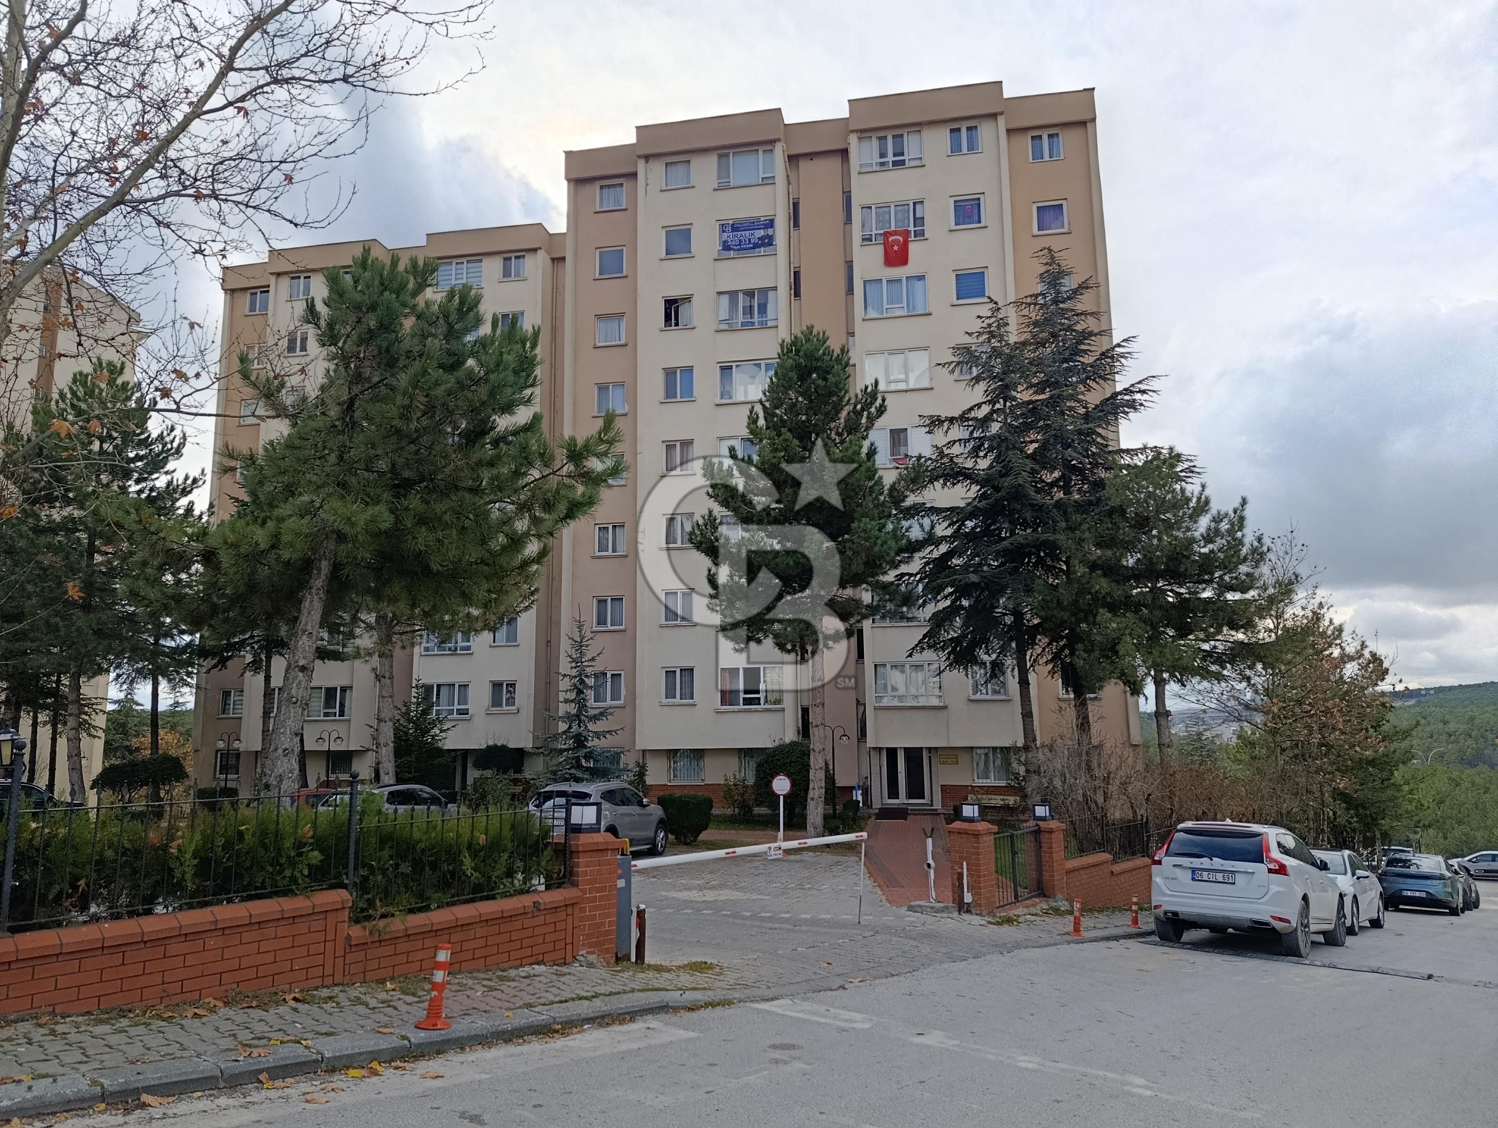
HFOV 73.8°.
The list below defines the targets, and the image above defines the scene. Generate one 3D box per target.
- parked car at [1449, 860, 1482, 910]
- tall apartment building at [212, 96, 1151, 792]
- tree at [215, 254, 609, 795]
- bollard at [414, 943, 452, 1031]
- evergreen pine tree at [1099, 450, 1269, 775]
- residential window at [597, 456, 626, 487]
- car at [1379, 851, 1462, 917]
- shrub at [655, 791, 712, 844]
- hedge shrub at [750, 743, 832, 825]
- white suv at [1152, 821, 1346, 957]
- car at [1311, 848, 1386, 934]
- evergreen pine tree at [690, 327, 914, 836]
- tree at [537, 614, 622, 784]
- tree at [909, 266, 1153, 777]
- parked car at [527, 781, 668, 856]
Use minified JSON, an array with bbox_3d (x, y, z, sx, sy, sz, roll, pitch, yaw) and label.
[{"bbox_3d":[23.012,10.619,33.200,1.810,1.530,4.400,-8,-19,38],"label":"parked car"},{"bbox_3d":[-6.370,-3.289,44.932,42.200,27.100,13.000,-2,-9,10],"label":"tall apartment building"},{"bbox_3d":[-4.984,-0.423,14.861,6.141,9.130,5.600,-1,-9,0],"label":"tree"},{"bbox_3d":[-1.689,2.285,5.433,0.200,0.450,0.200,4,-14,0],"label":"bollard"},{"bbox_3d":[10.791,2.020,24.769,4.370,10.134,4.600,-1,-9,0],"label":"evergreen pine tree"},{"bbox_3d":[-5.452,-3.651,39.351,1.196,1.257,0.150,-2,-9,10],"label":"residential window"},{"bbox_3d":[19.506,9.264,28.845,1.860,1.540,4.700,-8,-18,37],"label":"car"},{"bbox_3d":[-1.627,6.599,25.900,1.420,1.360,1.420,1,-9,-10],"label":"shrub"},{"bbox_3d":[1.287,6.534,29.639,2.470,2.485,2.400,-1,-9,0],"label":"hedge shrub"},{"bbox_3d":[7.438,4.702,14.722,1.900,1.710,4.640,-6,-17,37],"label":"white suv"},{"bbox_3d":[10.951,6.243,19.320,1.800,1.460,4.550,-8,-18,39],"label":"car"},{"bbox_3d":[1.328,0.225,25.798,5.700,13.300,5.500,-2,-9,10],"label":"evergreen pine tree"},{"bbox_3d":[-5.009,4.627,29.809,2.700,6.350,2.700,-1,-9,0],"label":"tree"},{"bbox_3d":[8.182,-1.000,28.496,6.956,16.935,6.200,-1,-9,0],"label":"tree"},{"bbox_3d":[-3.330,5.840,22.750,1.810,1.600,4.380,-3,-13,19],"label":"parked car"}]

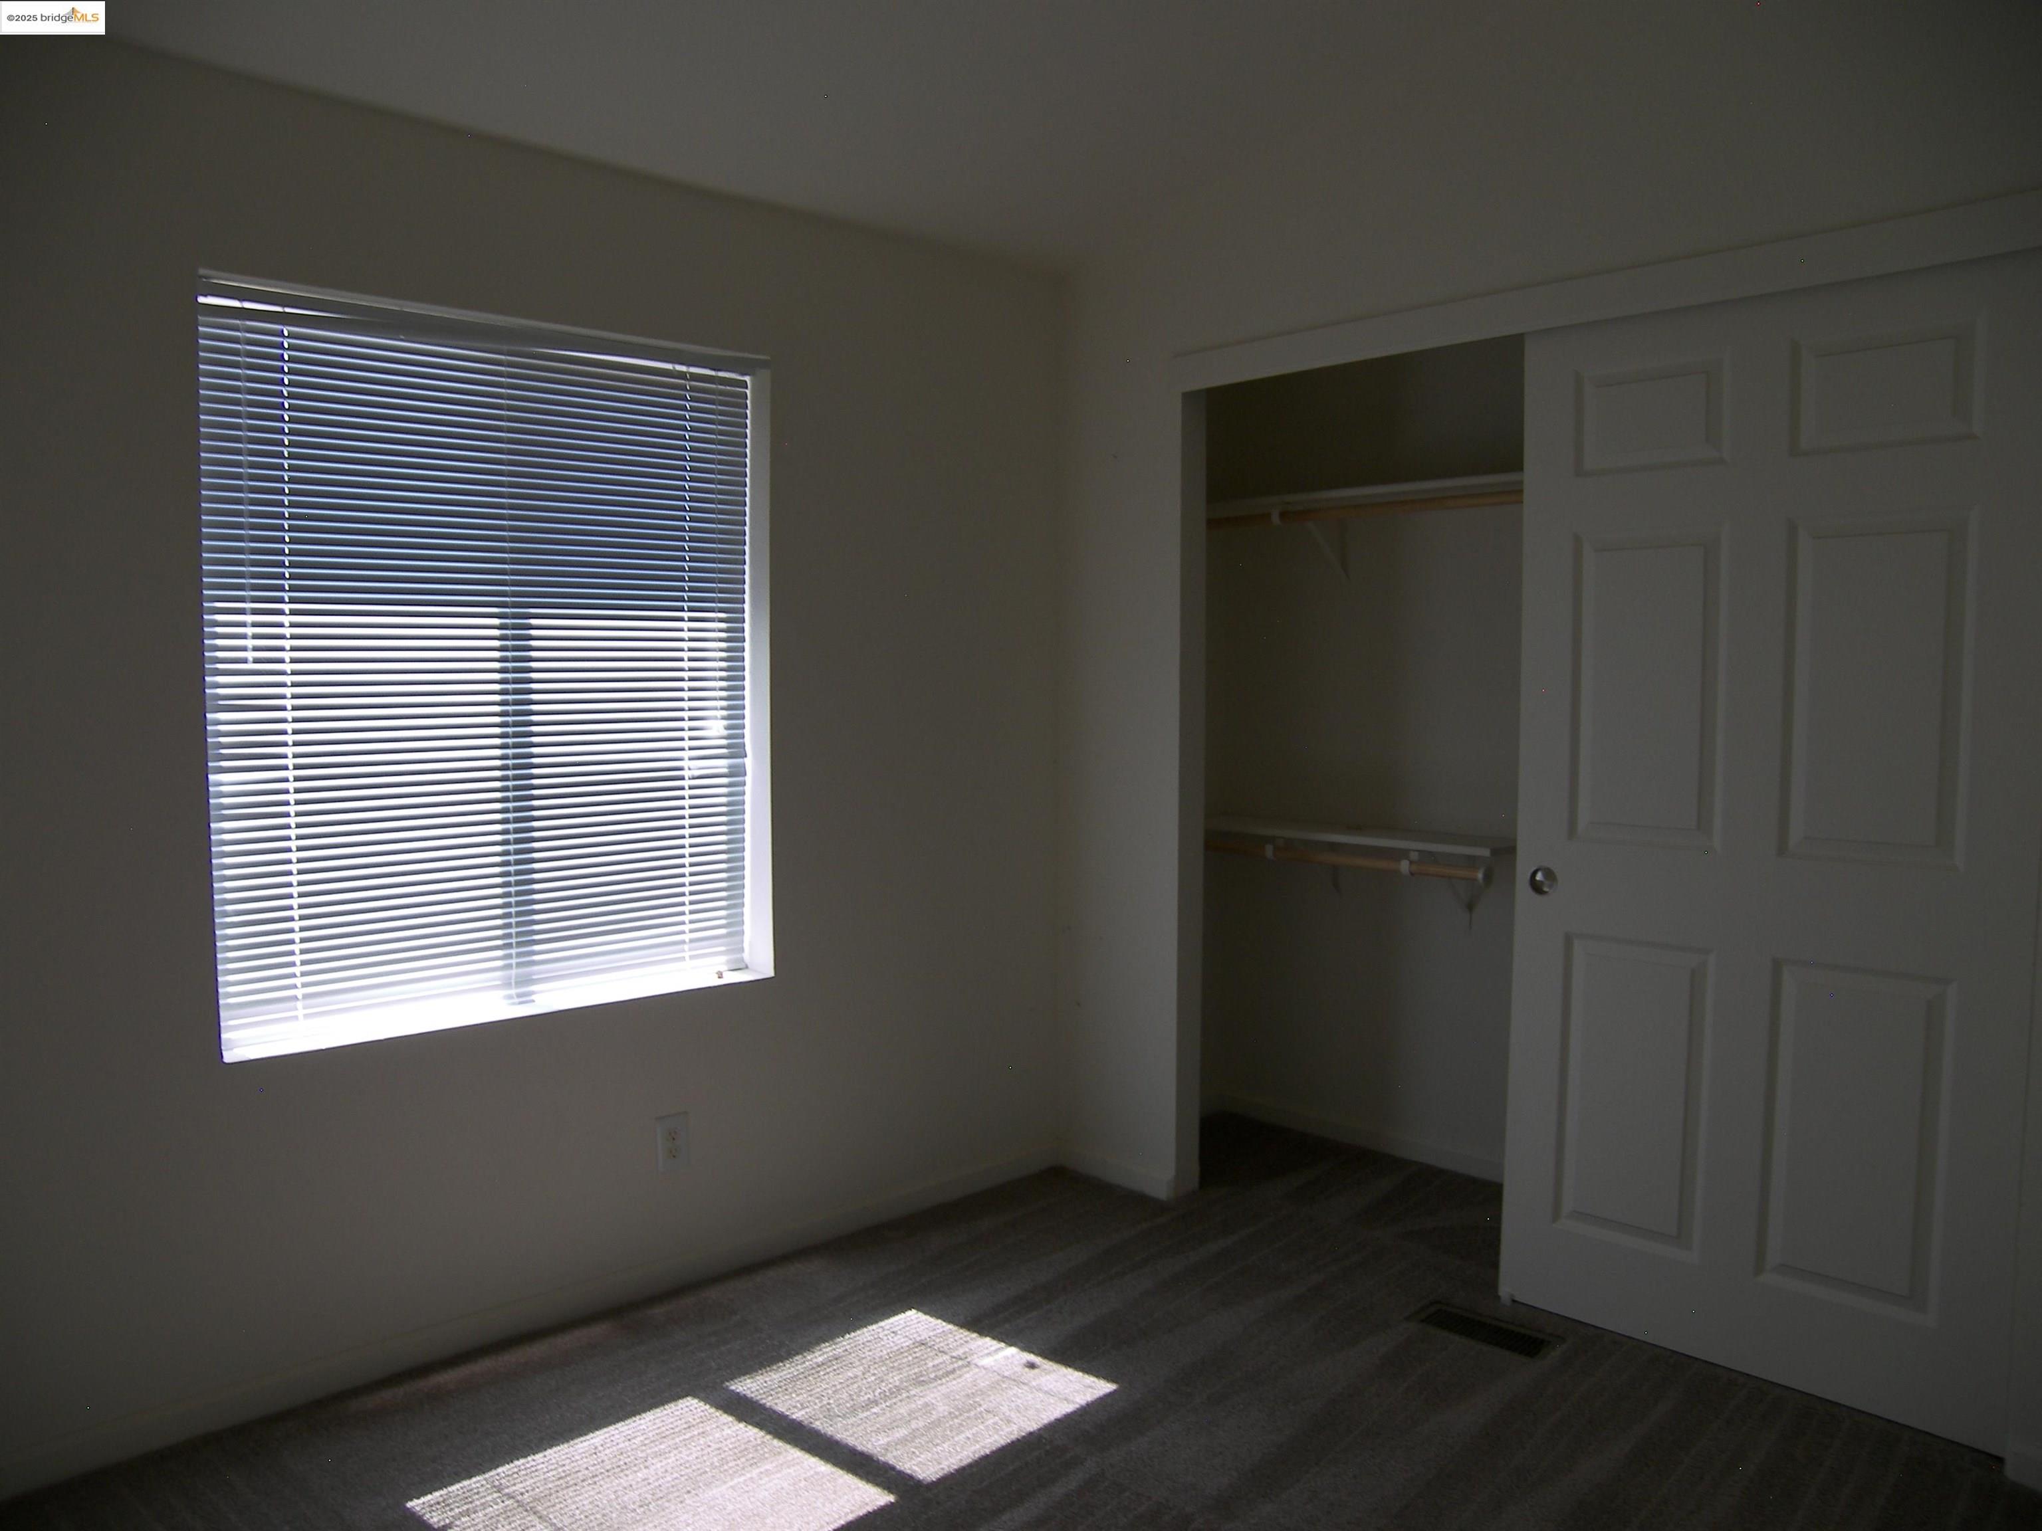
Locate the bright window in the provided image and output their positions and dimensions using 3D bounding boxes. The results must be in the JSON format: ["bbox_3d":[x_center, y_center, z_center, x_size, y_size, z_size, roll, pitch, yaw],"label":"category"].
[{"bbox_3d":[-0.975,-0.181,2.771,1.107,1.338,0.100,-3,5,-44],"label":"bright window"}]

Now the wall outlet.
[{"bbox_3d":[-0.735,0.802,3.005,0.075,0.117,0.010,-3,5,-44],"label":"wall outlet"}]

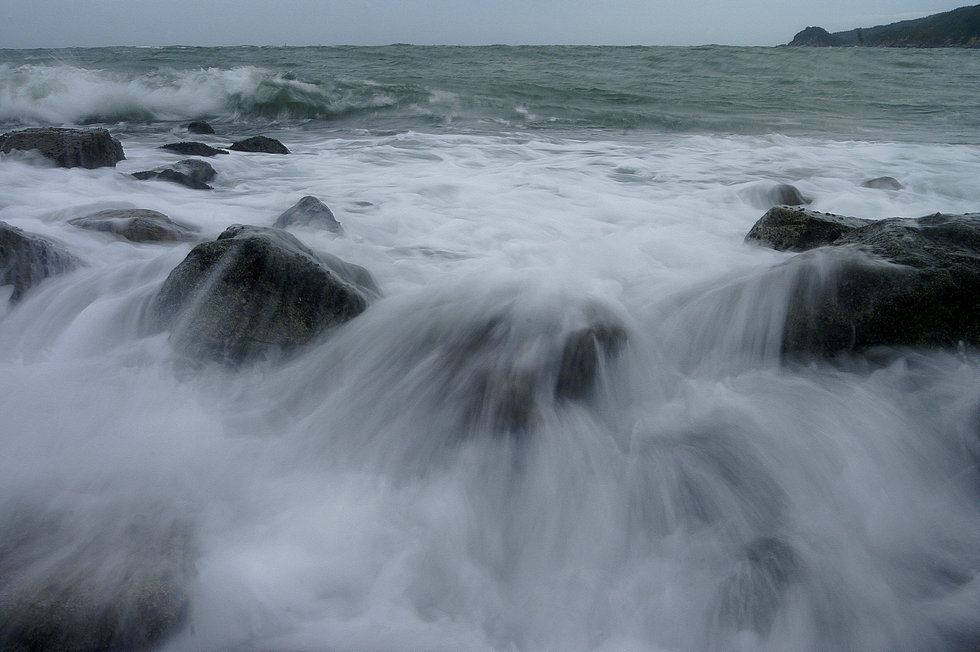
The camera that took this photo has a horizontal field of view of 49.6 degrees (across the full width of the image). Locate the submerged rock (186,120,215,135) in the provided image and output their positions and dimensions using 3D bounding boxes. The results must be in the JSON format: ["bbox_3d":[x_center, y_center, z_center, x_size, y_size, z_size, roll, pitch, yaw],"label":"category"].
[{"bbox_3d":[-5.498,-3.736,20.123,0.530,0.320,0.424,-4,15,-15],"label":"submerged rock"}]

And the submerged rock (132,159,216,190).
[{"bbox_3d":[-3.730,-1.767,12.500,0.983,0.415,0.738,-4,15,-16],"label":"submerged rock"}]

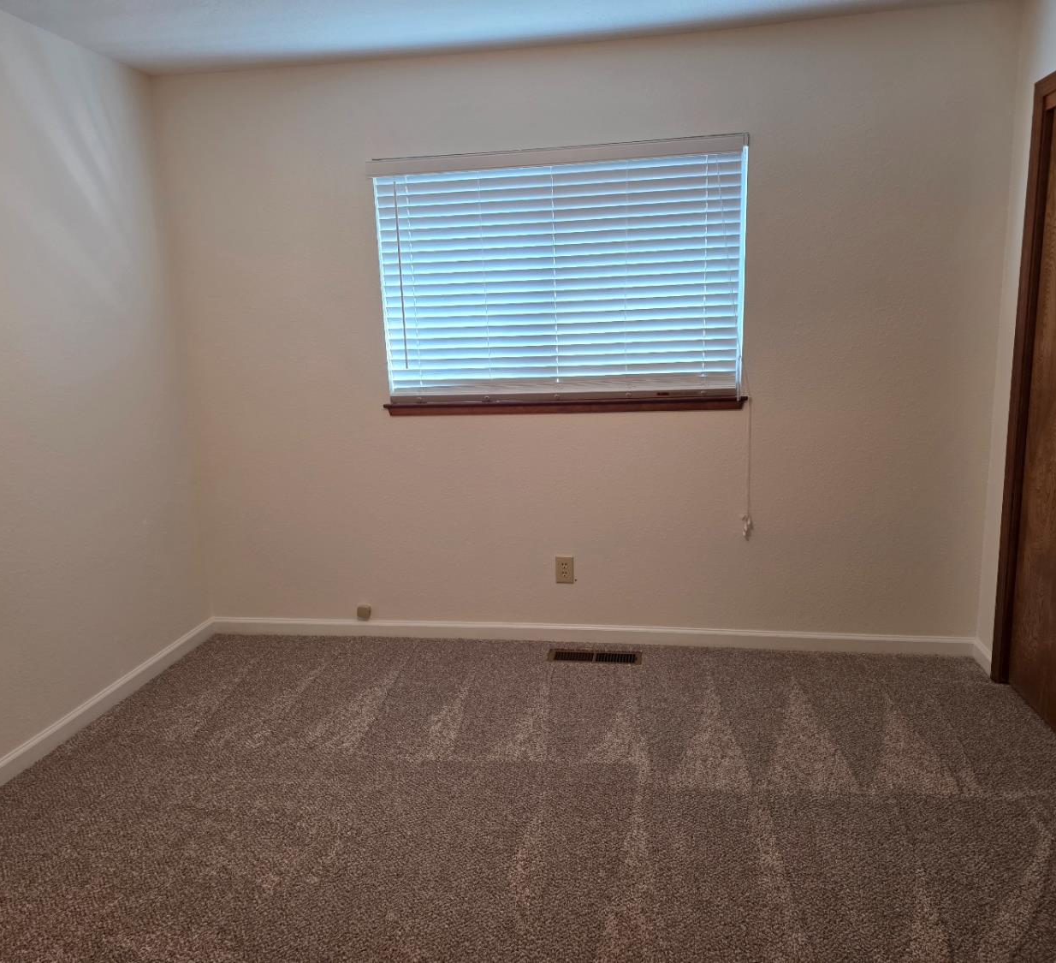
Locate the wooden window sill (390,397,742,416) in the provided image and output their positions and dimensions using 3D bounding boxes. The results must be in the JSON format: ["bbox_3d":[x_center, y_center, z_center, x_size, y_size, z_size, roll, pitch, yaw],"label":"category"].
[{"bbox_3d":[0.136,-0.309,3.502,1.485,0.053,0.080,0,11,9],"label":"wooden window sill"}]

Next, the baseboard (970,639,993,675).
[{"bbox_3d":[1.769,0.686,3.311,0.015,0.080,0.201,0,11,9],"label":"baseboard"}]

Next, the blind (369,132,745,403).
[{"bbox_3d":[0.107,-0.810,3.396,1.469,0.964,0.065,0,11,9],"label":"blind"}]

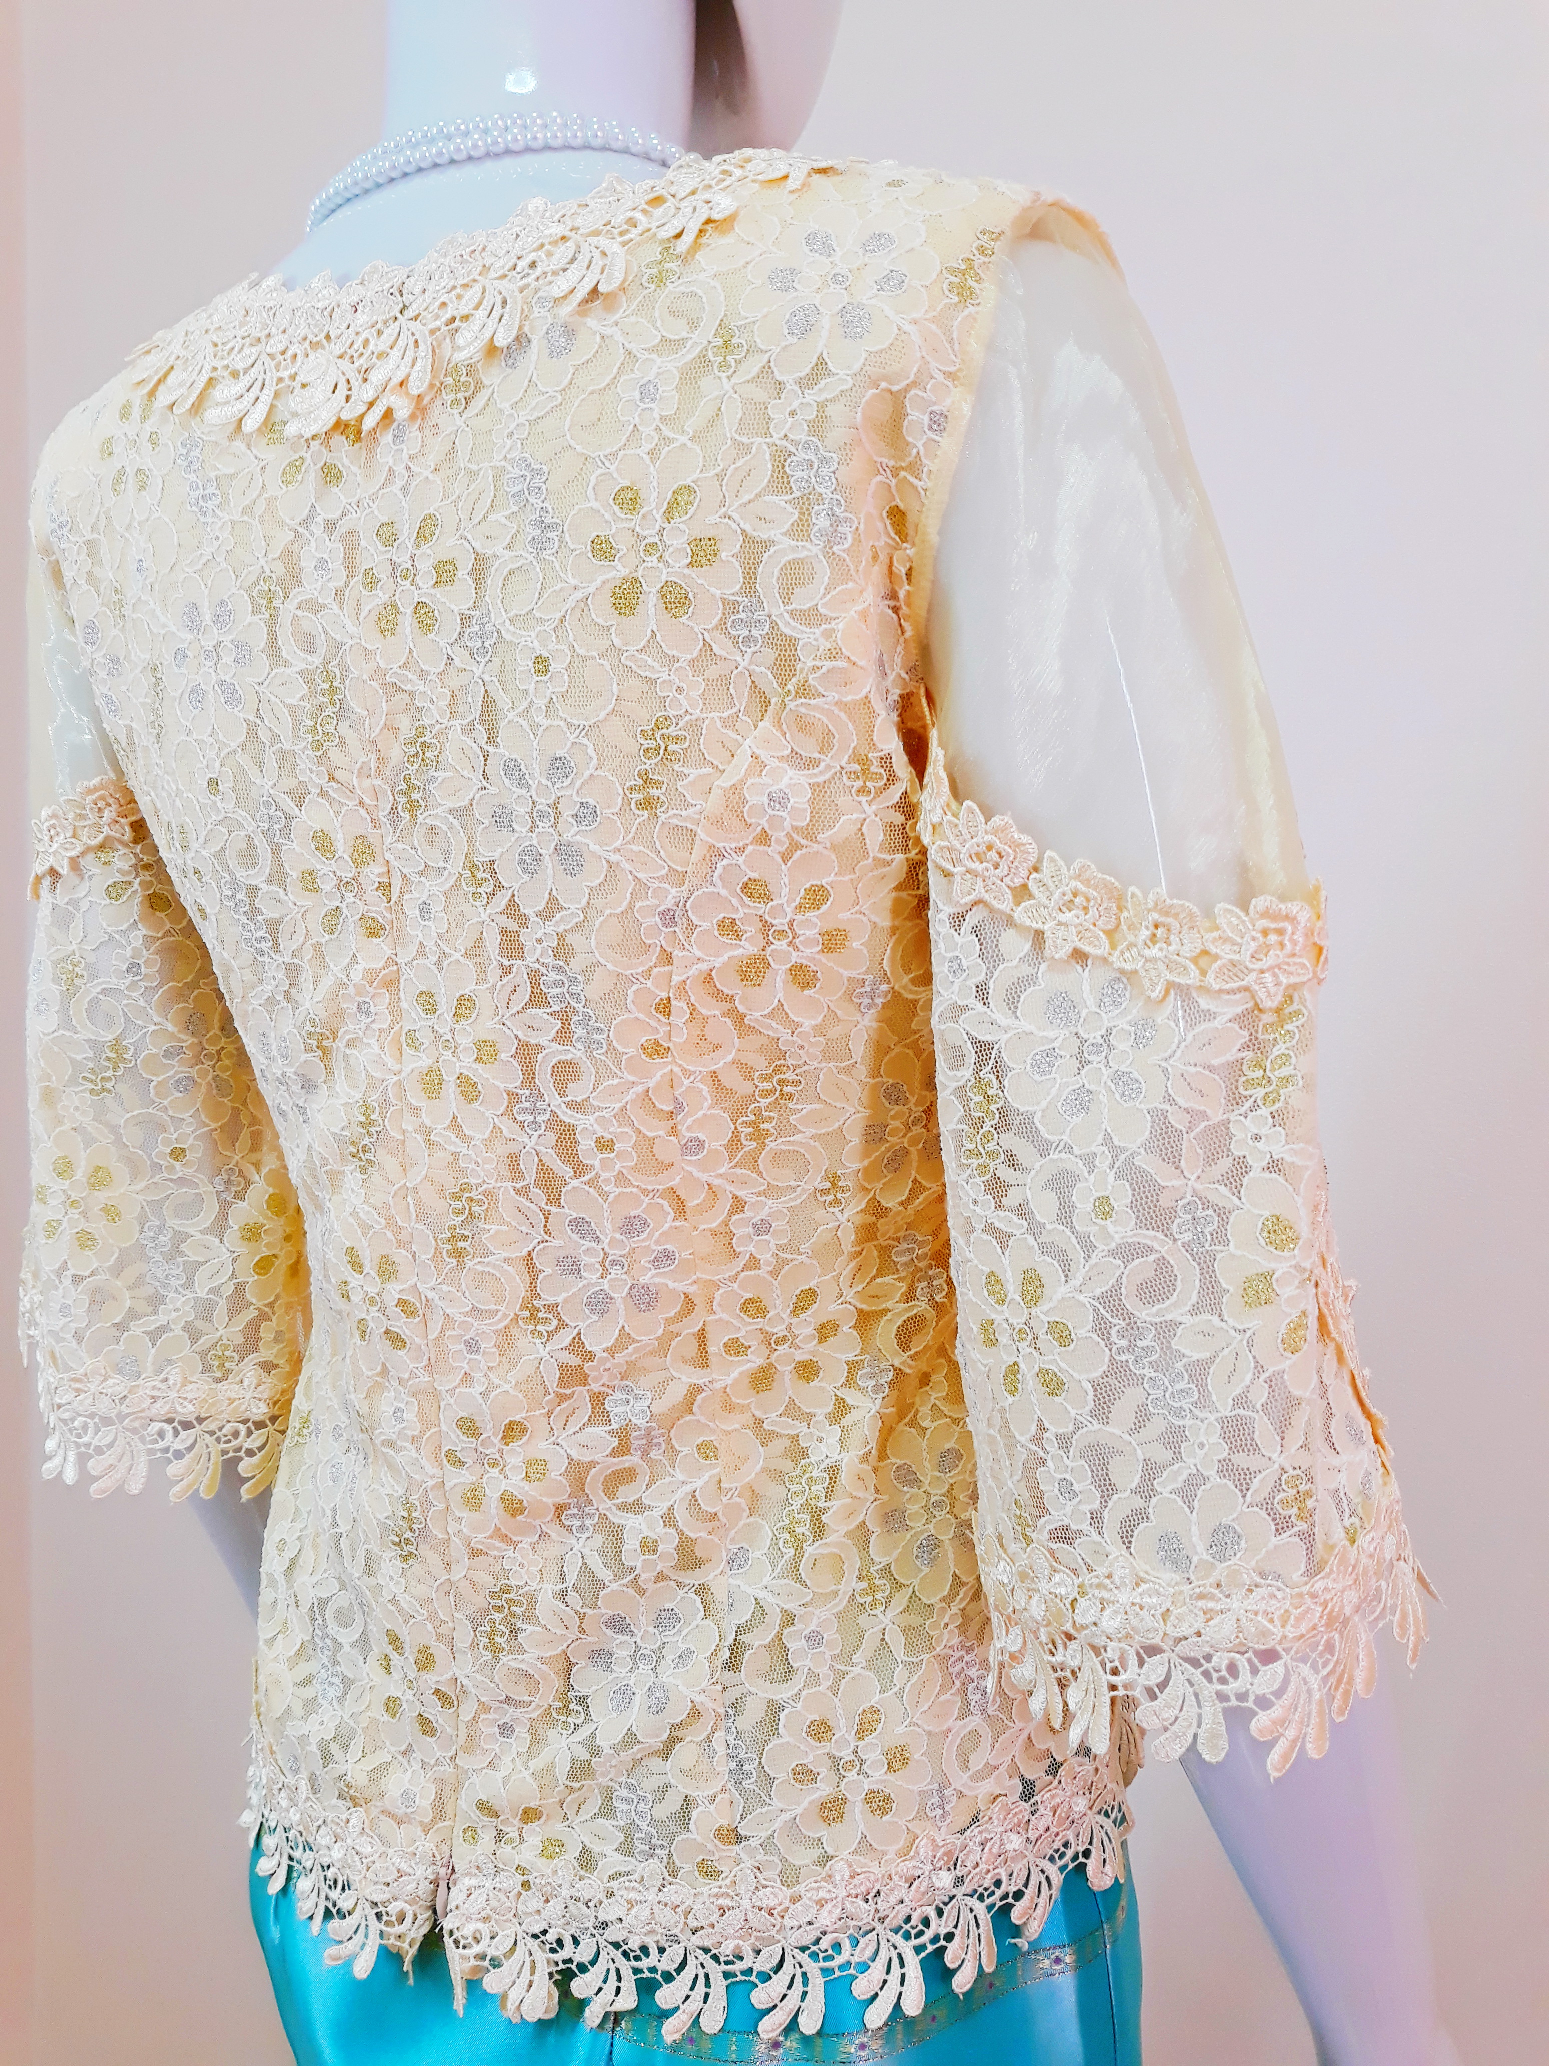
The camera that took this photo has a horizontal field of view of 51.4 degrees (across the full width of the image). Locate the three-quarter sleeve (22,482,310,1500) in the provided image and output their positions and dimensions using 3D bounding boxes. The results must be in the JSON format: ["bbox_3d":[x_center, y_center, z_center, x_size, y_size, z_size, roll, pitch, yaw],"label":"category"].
[{"bbox_3d":[-0.271,-0.013,0.714,0.125,0.406,0.146,4,8,34],"label":"three-quarter sleeve"}]

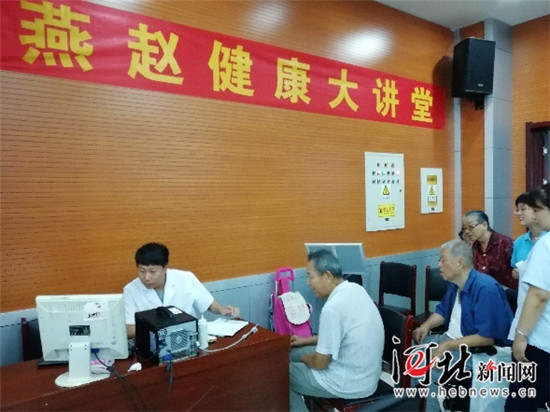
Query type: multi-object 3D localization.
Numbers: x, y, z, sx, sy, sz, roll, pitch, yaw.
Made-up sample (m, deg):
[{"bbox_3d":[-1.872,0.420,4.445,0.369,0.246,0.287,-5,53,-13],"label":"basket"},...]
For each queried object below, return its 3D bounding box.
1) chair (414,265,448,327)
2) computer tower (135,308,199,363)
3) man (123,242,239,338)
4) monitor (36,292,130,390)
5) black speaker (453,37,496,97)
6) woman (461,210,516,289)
[{"bbox_3d":[1.423,1.010,3.765,0.500,0.890,0.420,-3,2,-45],"label":"chair"},{"bbox_3d":[-0.581,0.671,2.271,0.205,0.185,0.355,-2,2,-35],"label":"computer tower"},{"bbox_3d":[-0.580,0.870,2.620,0.660,1.300,0.700,-1,2,-9],"label":"man"},{"bbox_3d":[-0.868,0.587,1.934,0.390,0.385,0.210,-1,1,-1],"label":"monitor"},{"bbox_3d":[2.290,-1.602,5.027,0.380,0.580,0.320,-2,7,-22],"label":"black speaker"},{"bbox_3d":[1.540,0.760,3.080,0.500,1.440,0.470,-2,2,-38],"label":"woman"}]

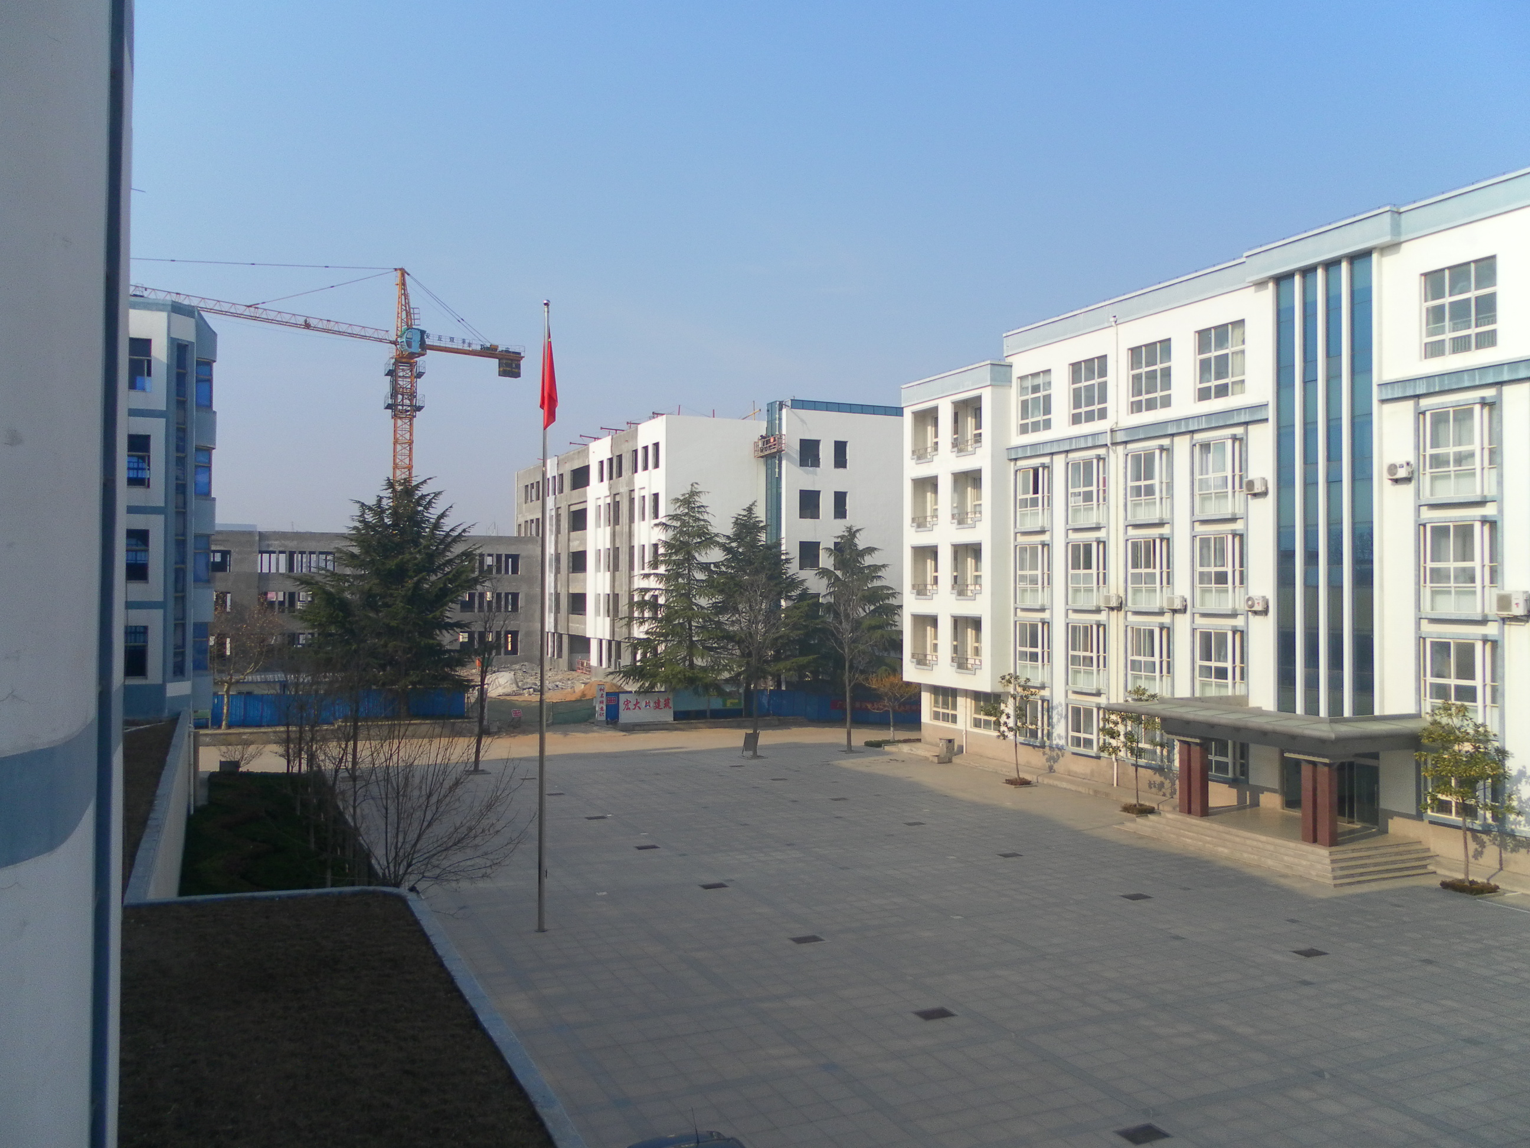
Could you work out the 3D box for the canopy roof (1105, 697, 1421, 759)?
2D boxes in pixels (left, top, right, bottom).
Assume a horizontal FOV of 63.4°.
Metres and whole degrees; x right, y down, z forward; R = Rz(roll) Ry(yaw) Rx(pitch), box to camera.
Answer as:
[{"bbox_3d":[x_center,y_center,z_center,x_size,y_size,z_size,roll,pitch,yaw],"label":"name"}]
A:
[{"bbox_3d":[15.532,4.670,38.038,5.400,1.300,9.400,1,-1,-24],"label":"canopy roof"}]

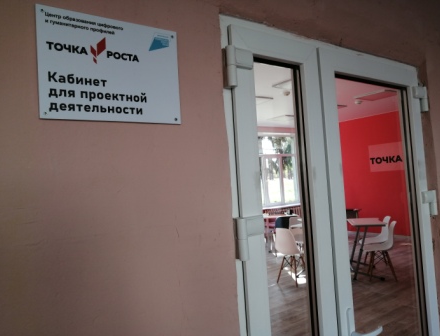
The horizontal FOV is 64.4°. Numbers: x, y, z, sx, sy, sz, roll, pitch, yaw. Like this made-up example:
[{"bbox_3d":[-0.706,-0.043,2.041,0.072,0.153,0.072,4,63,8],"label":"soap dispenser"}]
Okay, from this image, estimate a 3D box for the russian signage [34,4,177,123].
[{"bbox_3d":[-0.299,-0.281,1.004,0.400,0.297,0.010,-2,-3,-33],"label":"russian signage"}]

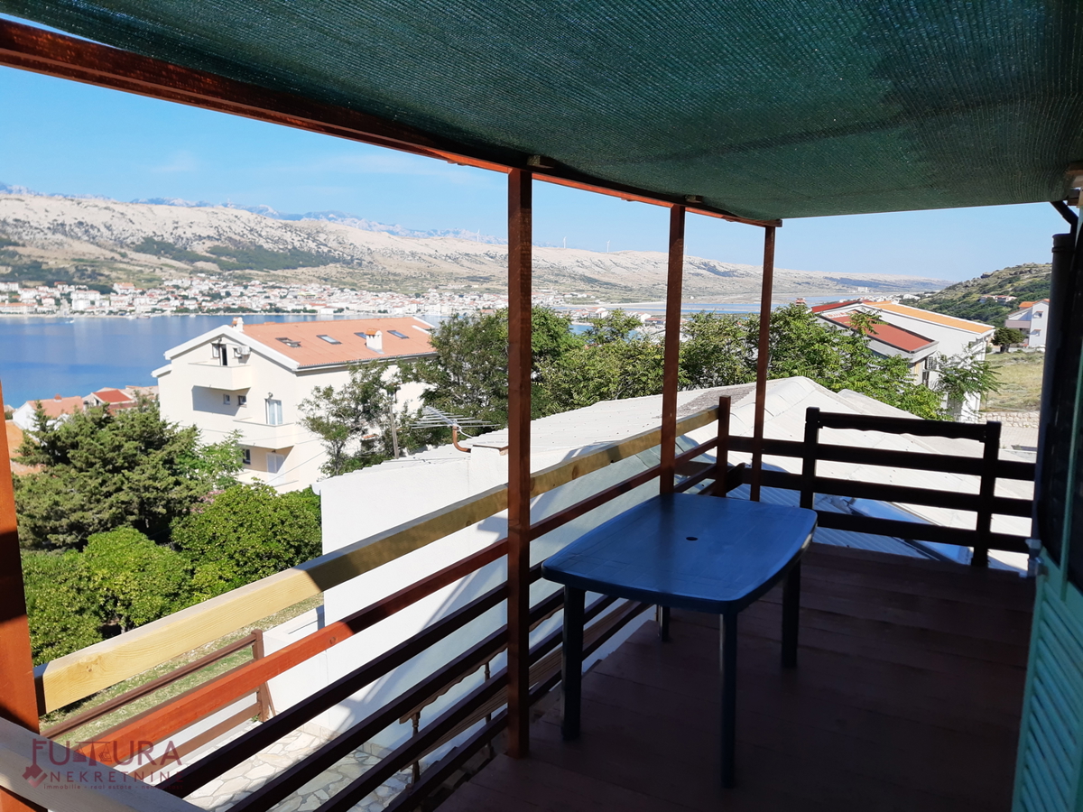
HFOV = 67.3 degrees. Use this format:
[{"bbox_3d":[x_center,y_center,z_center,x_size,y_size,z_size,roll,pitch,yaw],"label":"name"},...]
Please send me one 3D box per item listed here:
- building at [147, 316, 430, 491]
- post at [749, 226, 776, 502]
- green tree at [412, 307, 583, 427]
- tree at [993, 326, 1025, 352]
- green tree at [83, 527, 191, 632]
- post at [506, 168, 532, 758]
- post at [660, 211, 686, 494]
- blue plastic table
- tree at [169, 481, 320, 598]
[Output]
[{"bbox_3d":[-13.404,-1.090,49.909,12.000,9.300,15.200,6,11,33],"label":"building"},{"bbox_3d":[1.541,-0.158,5.704,0.053,2.164,0.070,6,10,30],"label":"post"},{"bbox_3d":[-1.621,-0.260,30.334,6.200,6.806,6.200,0,9,-3],"label":"green tree"},{"bbox_3d":[61.341,-8.685,106.907,3.800,3.378,3.800,5,10,29],"label":"tree"},{"bbox_3d":[-6.289,2.771,12.796,1.600,1.787,1.600,-4,10,-27],"label":"green tree"},{"bbox_3d":[-0.079,0.267,2.968,0.053,2.164,0.070,6,10,30],"label":"post"},{"bbox_3d":[0.667,0.072,4.223,0.053,2.164,0.070,6,10,30],"label":"post"},{"bbox_3d":[0.649,0.911,3.500,0.869,0.732,1.347,5,10,29],"label":"blue plastic table"},{"bbox_3d":[-5.617,2.636,15.812,2.900,2.299,2.900,-3,10,-20],"label":"tree"}]

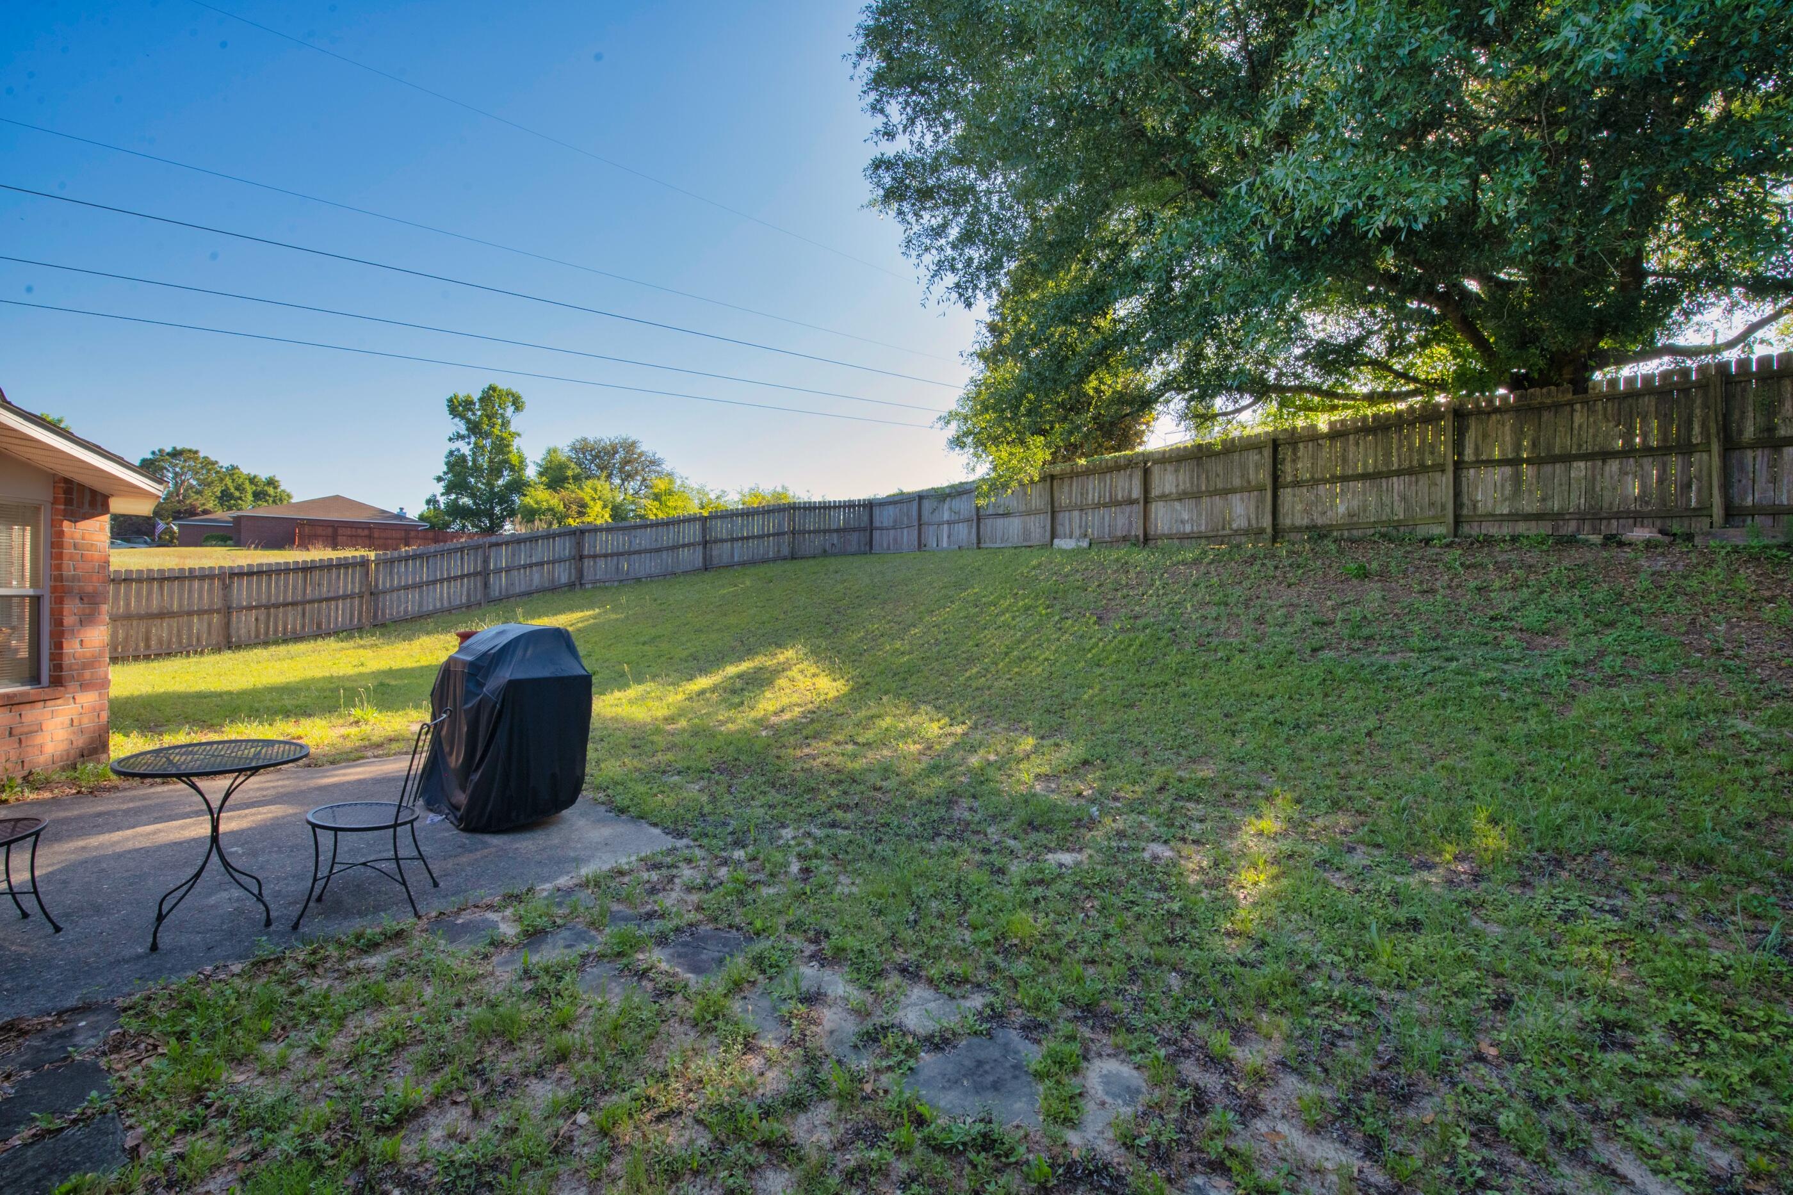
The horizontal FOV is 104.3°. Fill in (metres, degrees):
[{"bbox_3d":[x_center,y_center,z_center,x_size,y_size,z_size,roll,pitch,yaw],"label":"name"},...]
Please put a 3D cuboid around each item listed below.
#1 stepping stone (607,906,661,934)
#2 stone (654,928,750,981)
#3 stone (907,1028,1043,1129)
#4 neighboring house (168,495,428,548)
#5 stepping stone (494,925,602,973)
[{"bbox_3d":[-1.135,1.430,3.035,0.320,0.050,0.190,0,0,13],"label":"stepping stone"},{"bbox_3d":[-0.740,1.418,2.780,0.355,0.050,0.325,0,0,44],"label":"stone"},{"bbox_3d":[0.221,1.397,2.035,0.385,0.050,0.410,0,0,8],"label":"stone"},{"bbox_3d":[-51.700,-6.700,61.400,17.000,5.400,15.500,0,0,-35],"label":"neighboring house"},{"bbox_3d":[-1.385,1.430,2.785,0.290,0.050,0.360,0,0,38],"label":"stepping stone"}]

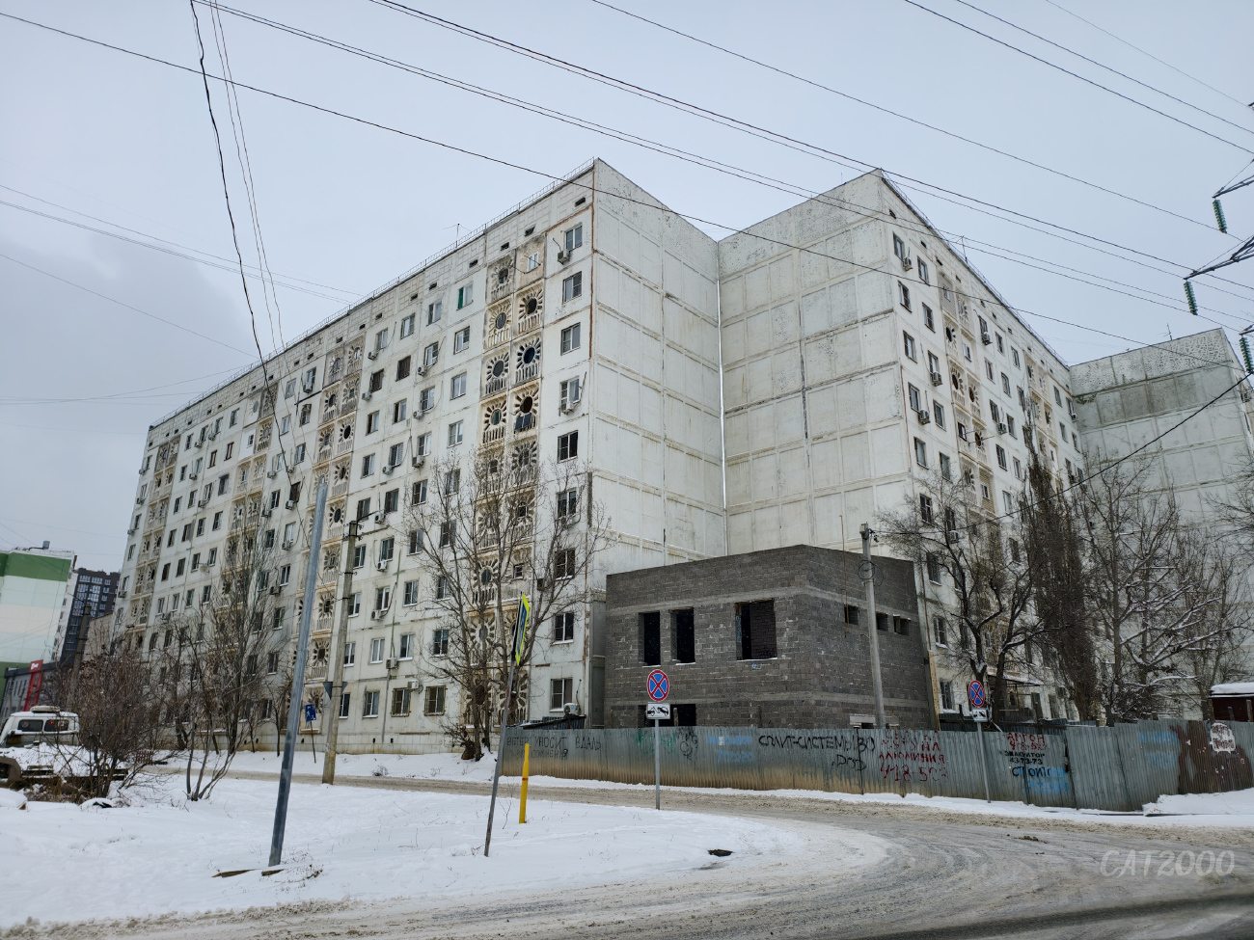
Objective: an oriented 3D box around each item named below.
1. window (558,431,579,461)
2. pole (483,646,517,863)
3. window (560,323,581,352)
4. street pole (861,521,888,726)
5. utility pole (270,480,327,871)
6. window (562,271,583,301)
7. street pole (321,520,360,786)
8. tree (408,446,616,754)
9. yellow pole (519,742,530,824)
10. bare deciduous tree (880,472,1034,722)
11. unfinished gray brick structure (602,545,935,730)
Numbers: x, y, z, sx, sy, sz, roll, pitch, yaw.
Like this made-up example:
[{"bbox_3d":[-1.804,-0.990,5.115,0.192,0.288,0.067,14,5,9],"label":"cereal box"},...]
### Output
[{"bbox_3d":[-2.857,-1.117,41.027,1.400,1.450,0.150,-15,-23,39],"label":"window"},{"bbox_3d":[-1.687,3.652,11.403,0.070,3.040,0.070,8,-18,-6],"label":"pole"},{"bbox_3d":[-2.826,-6.717,42.810,1.400,1.450,0.150,-15,-23,39],"label":"window"},{"bbox_3d":[8.351,6.002,28.006,0.360,8.649,0.360,-5,-18,16],"label":"street pole"},{"bbox_3d":[-4.306,2.511,10.994,0.140,4.966,0.140,7,-19,-20],"label":"utility pole"},{"bbox_3d":[-2.795,-9.544,43.696,1.400,1.450,0.150,-15,-23,39],"label":"window"},{"bbox_3d":[-9.422,5.825,27.455,0.380,8.532,0.380,6,-19,-18],"label":"street pole"},{"bbox_3d":[-5.335,5.699,37.984,8.200,14.344,7.000,3,-18,-8],"label":"tree"},{"bbox_3d":[-1.902,5.856,15.579,0.110,1.399,0.110,2,-18,-6],"label":"yellow pole"},{"bbox_3d":[12.994,5.713,32.297,5.900,11.451,5.800,-7,-19,21],"label":"bare deciduous tree"},{"bbox_3d":[6.294,8.897,38.037,10.529,8.900,10.191,-15,-23,39],"label":"unfinished gray brick structure"}]

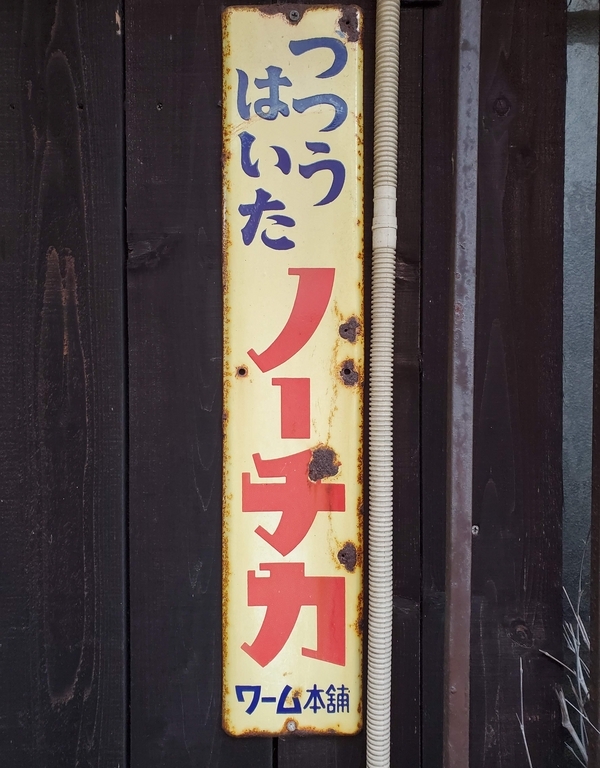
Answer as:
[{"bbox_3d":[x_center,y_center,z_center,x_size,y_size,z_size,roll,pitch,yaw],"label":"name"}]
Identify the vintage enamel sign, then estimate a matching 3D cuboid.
[{"bbox_3d":[-0.006,-0.011,0.509,0.118,0.615,0.013,0,1,0],"label":"vintage enamel sign"}]

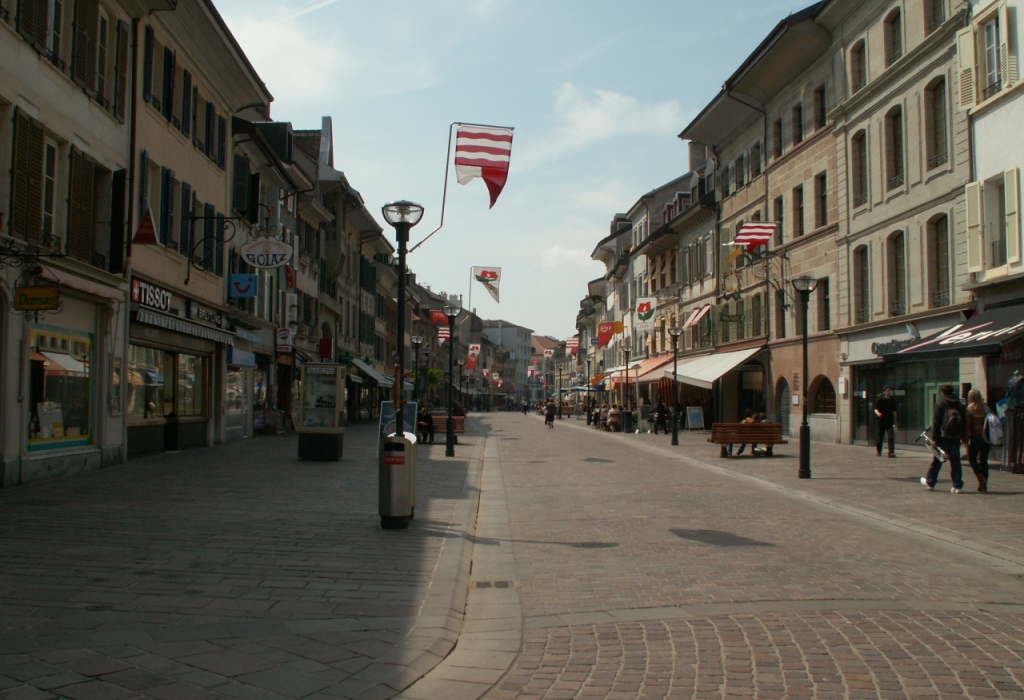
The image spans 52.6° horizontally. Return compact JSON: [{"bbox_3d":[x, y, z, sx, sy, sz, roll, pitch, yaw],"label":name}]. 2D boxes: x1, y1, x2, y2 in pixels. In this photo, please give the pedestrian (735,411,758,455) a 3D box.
[{"bbox_3d":[6.514,2.287,28.700,0.580,1.260,0.800,0,-3,-2],"label":"pedestrian"}]

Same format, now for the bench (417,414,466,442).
[{"bbox_3d":[-2.509,2.725,34.922,1.900,0.880,0.900,0,-3,-2],"label":"bench"}]

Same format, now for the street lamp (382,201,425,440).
[{"bbox_3d":[-1.332,0.159,12.650,0.510,3.950,0.510,0,-3,0],"label":"street lamp"}]

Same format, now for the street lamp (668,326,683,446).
[{"bbox_3d":[5.487,1.214,34.801,0.480,3.950,0.480,0,-3,0],"label":"street lamp"}]

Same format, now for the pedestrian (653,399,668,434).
[{"bbox_3d":[6.576,2.902,45.700,0.550,1.670,0.550,-2,-3,30],"label":"pedestrian"}]

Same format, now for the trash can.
[{"bbox_3d":[-1.398,1.588,12.778,0.410,1.100,0.850,0,-3,-2],"label":"trash can"}]

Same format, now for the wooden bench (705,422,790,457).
[{"bbox_3d":[6.211,2.406,27.322,1.920,0.880,0.900,0,-3,-2],"label":"wooden bench"}]

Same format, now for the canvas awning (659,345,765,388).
[{"bbox_3d":[9.250,0.950,47.600,2.400,1.800,7.400,0,-3,-4],"label":"canvas awning"}]

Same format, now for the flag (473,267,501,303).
[{"bbox_3d":[-0.677,-1.740,27.500,0.740,0.960,0.150,0,-3,-2],"label":"flag"}]

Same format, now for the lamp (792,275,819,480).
[{"bbox_3d":[5.694,0.539,20.100,0.500,3.950,0.500,0,-3,0],"label":"lamp"}]

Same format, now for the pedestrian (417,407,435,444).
[{"bbox_3d":[-3.016,2.632,36.100,0.600,1.280,0.800,0,-3,3],"label":"pedestrian"}]

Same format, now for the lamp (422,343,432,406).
[{"bbox_3d":[-4.023,1.810,49.000,0.500,3.950,0.500,0,-3,0],"label":"lamp"}]

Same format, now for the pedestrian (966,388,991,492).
[{"bbox_3d":[7.938,1.543,17.600,0.500,1.710,0.480,1,-3,-7],"label":"pedestrian"}]

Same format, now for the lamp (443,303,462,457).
[{"bbox_3d":[-1.560,0.816,27.050,0.510,3.950,0.510,0,-3,0],"label":"lamp"}]

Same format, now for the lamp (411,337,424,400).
[{"bbox_3d":[-3.860,1.498,41.901,0.480,3.970,0.480,0,-3,0],"label":"lamp"}]

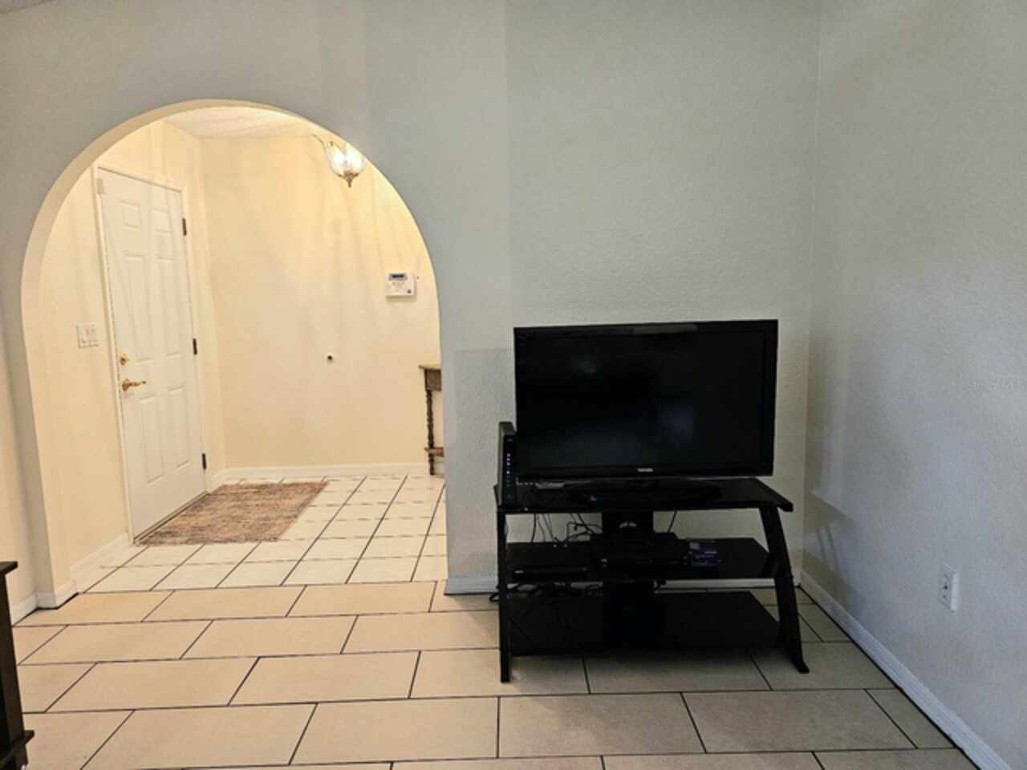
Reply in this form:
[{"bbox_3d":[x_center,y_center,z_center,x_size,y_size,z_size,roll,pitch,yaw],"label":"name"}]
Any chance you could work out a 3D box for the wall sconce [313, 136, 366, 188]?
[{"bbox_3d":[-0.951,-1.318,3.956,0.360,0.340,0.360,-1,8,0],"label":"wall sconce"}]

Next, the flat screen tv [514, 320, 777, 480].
[{"bbox_3d":[0.502,0.062,2.627,0.985,0.599,0.089,-1,8,0],"label":"flat screen tv"}]

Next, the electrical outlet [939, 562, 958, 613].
[{"bbox_3d":[1.285,0.602,2.027,0.017,0.116,0.074,-1,8,0],"label":"electrical outlet"}]

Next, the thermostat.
[{"bbox_3d":[-0.812,-0.726,4.872,0.196,0.160,0.035,-1,8,0],"label":"thermostat"}]

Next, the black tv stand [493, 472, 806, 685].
[{"bbox_3d":[0.480,0.708,2.605,1.085,0.551,0.549,-1,8,0],"label":"black tv stand"}]

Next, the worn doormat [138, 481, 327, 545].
[{"bbox_3d":[-1.712,0.787,4.371,0.767,0.013,1.163,-1,8,0],"label":"worn doormat"}]

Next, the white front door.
[{"bbox_3d":[-2.172,-0.200,4.184,0.044,2.025,0.926,-1,8,0],"label":"white front door"}]

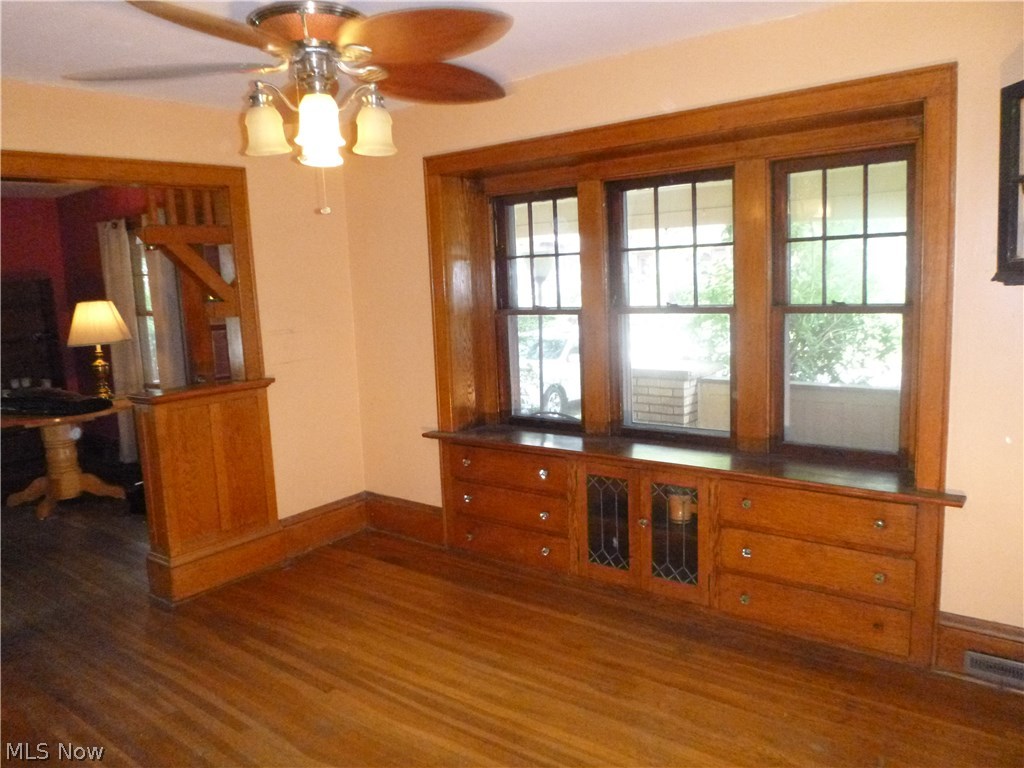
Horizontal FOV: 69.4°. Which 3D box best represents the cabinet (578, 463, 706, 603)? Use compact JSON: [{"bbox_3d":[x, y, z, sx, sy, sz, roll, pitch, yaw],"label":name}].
[{"bbox_3d":[0.730,0.688,3.722,0.688,0.628,0.390,4,11,36],"label":"cabinet"}]

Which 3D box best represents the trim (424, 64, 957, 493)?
[{"bbox_3d":[0.680,-0.439,3.559,2.507,1.533,0.405,4,11,36],"label":"trim"}]

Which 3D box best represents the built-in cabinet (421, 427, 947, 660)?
[{"bbox_3d":[0.699,0.664,3.716,2.679,0.695,0.493,4,11,36],"label":"built-in cabinet"}]

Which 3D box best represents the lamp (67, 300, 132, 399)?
[{"bbox_3d":[-3.234,-0.259,5.813,0.439,0.774,0.439,4,11,36],"label":"lamp"}]

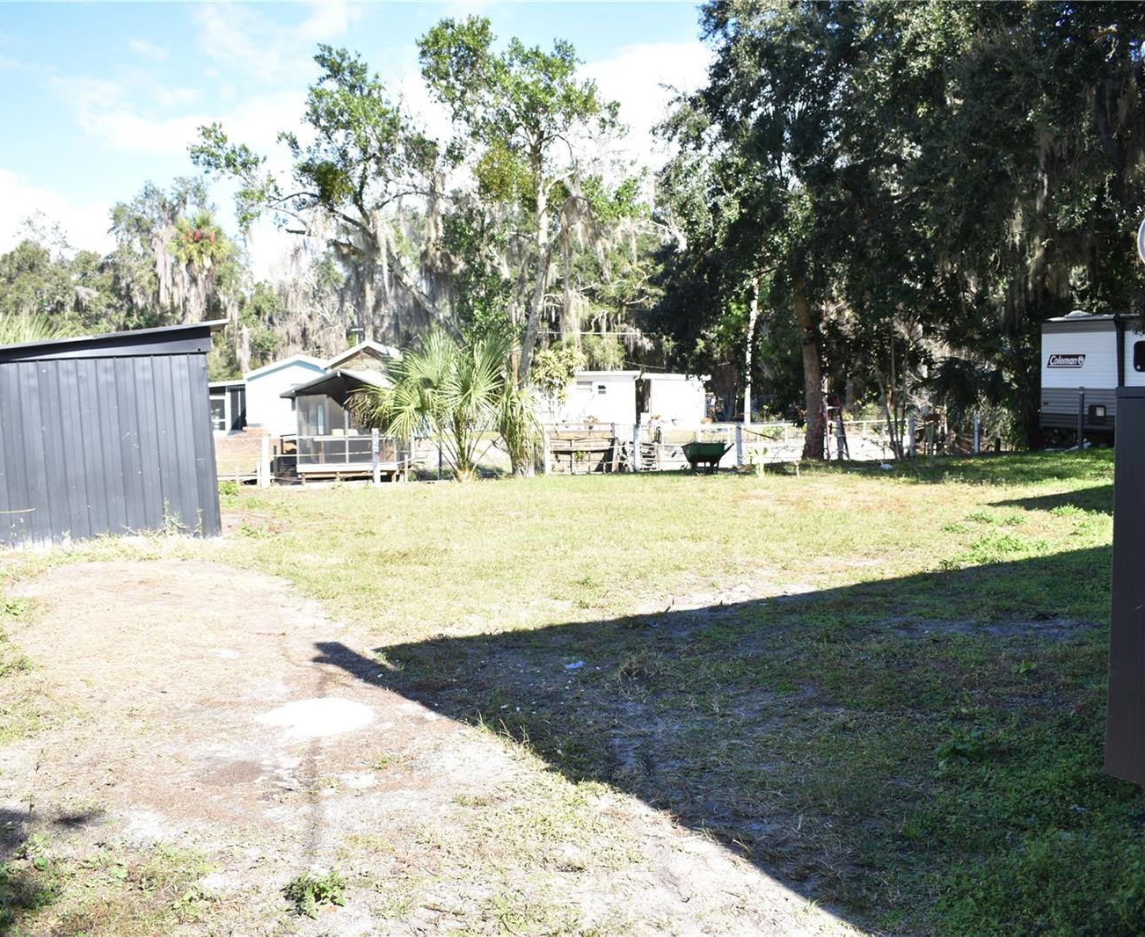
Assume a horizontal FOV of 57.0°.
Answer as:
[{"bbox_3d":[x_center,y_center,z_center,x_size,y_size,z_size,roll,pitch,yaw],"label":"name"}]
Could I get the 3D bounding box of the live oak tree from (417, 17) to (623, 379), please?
[{"bbox_3d":[-1.165,-5.035,24.758,4.700,10.400,4.600,0,3,0],"label":"live oak tree"}]

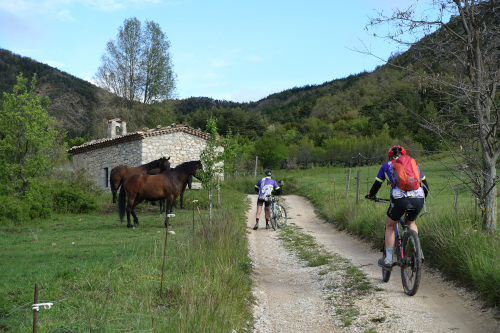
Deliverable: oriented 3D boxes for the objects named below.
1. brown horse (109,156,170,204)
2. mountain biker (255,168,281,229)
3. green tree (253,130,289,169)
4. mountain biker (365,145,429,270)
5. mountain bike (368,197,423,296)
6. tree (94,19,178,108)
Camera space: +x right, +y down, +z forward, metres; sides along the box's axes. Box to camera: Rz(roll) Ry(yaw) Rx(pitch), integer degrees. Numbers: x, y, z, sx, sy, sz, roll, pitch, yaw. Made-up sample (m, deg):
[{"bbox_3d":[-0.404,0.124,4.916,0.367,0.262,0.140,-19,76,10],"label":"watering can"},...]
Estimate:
[{"bbox_3d":[-3.905,0.508,34.500,2.150,1.720,0.600,0,-1,-6],"label":"brown horse"},{"bbox_3d":[0.504,0.965,28.000,0.700,1.730,0.550,0,-1,6],"label":"mountain biker"},{"bbox_3d":[1.688,-1.317,80.000,2.800,3.300,3.000,0,-1,0],"label":"green tree"},{"bbox_3d":[1.690,0.480,11.080,0.720,1.440,0.920,0,-1,-5],"label":"mountain biker"},{"bbox_3d":[1.715,0.880,11.200,0.700,1.060,1.800,0,-1,-5],"label":"mountain bike"},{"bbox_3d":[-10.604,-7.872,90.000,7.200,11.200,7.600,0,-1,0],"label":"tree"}]

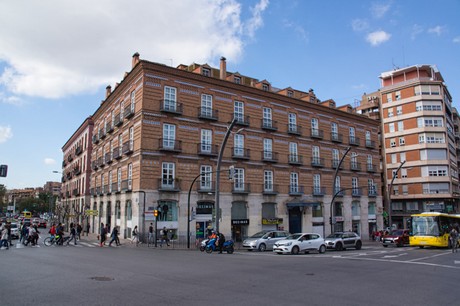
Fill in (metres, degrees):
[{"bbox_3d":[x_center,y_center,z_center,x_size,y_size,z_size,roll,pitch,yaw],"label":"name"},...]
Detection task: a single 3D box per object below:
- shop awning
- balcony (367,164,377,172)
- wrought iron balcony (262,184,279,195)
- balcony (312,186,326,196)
[{"bbox_3d":[9.442,6.785,44.833,3.300,0.650,2.700,6,-11,-36],"label":"shop awning"},{"bbox_3d":[23.499,2.615,57.150,2.155,1.248,0.598,6,-11,-36],"label":"balcony"},{"bbox_3d":[4.816,4.294,40.301,2.226,1.155,0.546,6,-11,-35],"label":"wrought iron balcony"},{"bbox_3d":[12.127,5.231,46.679,2.200,1.200,0.500,6,-11,-36],"label":"balcony"}]

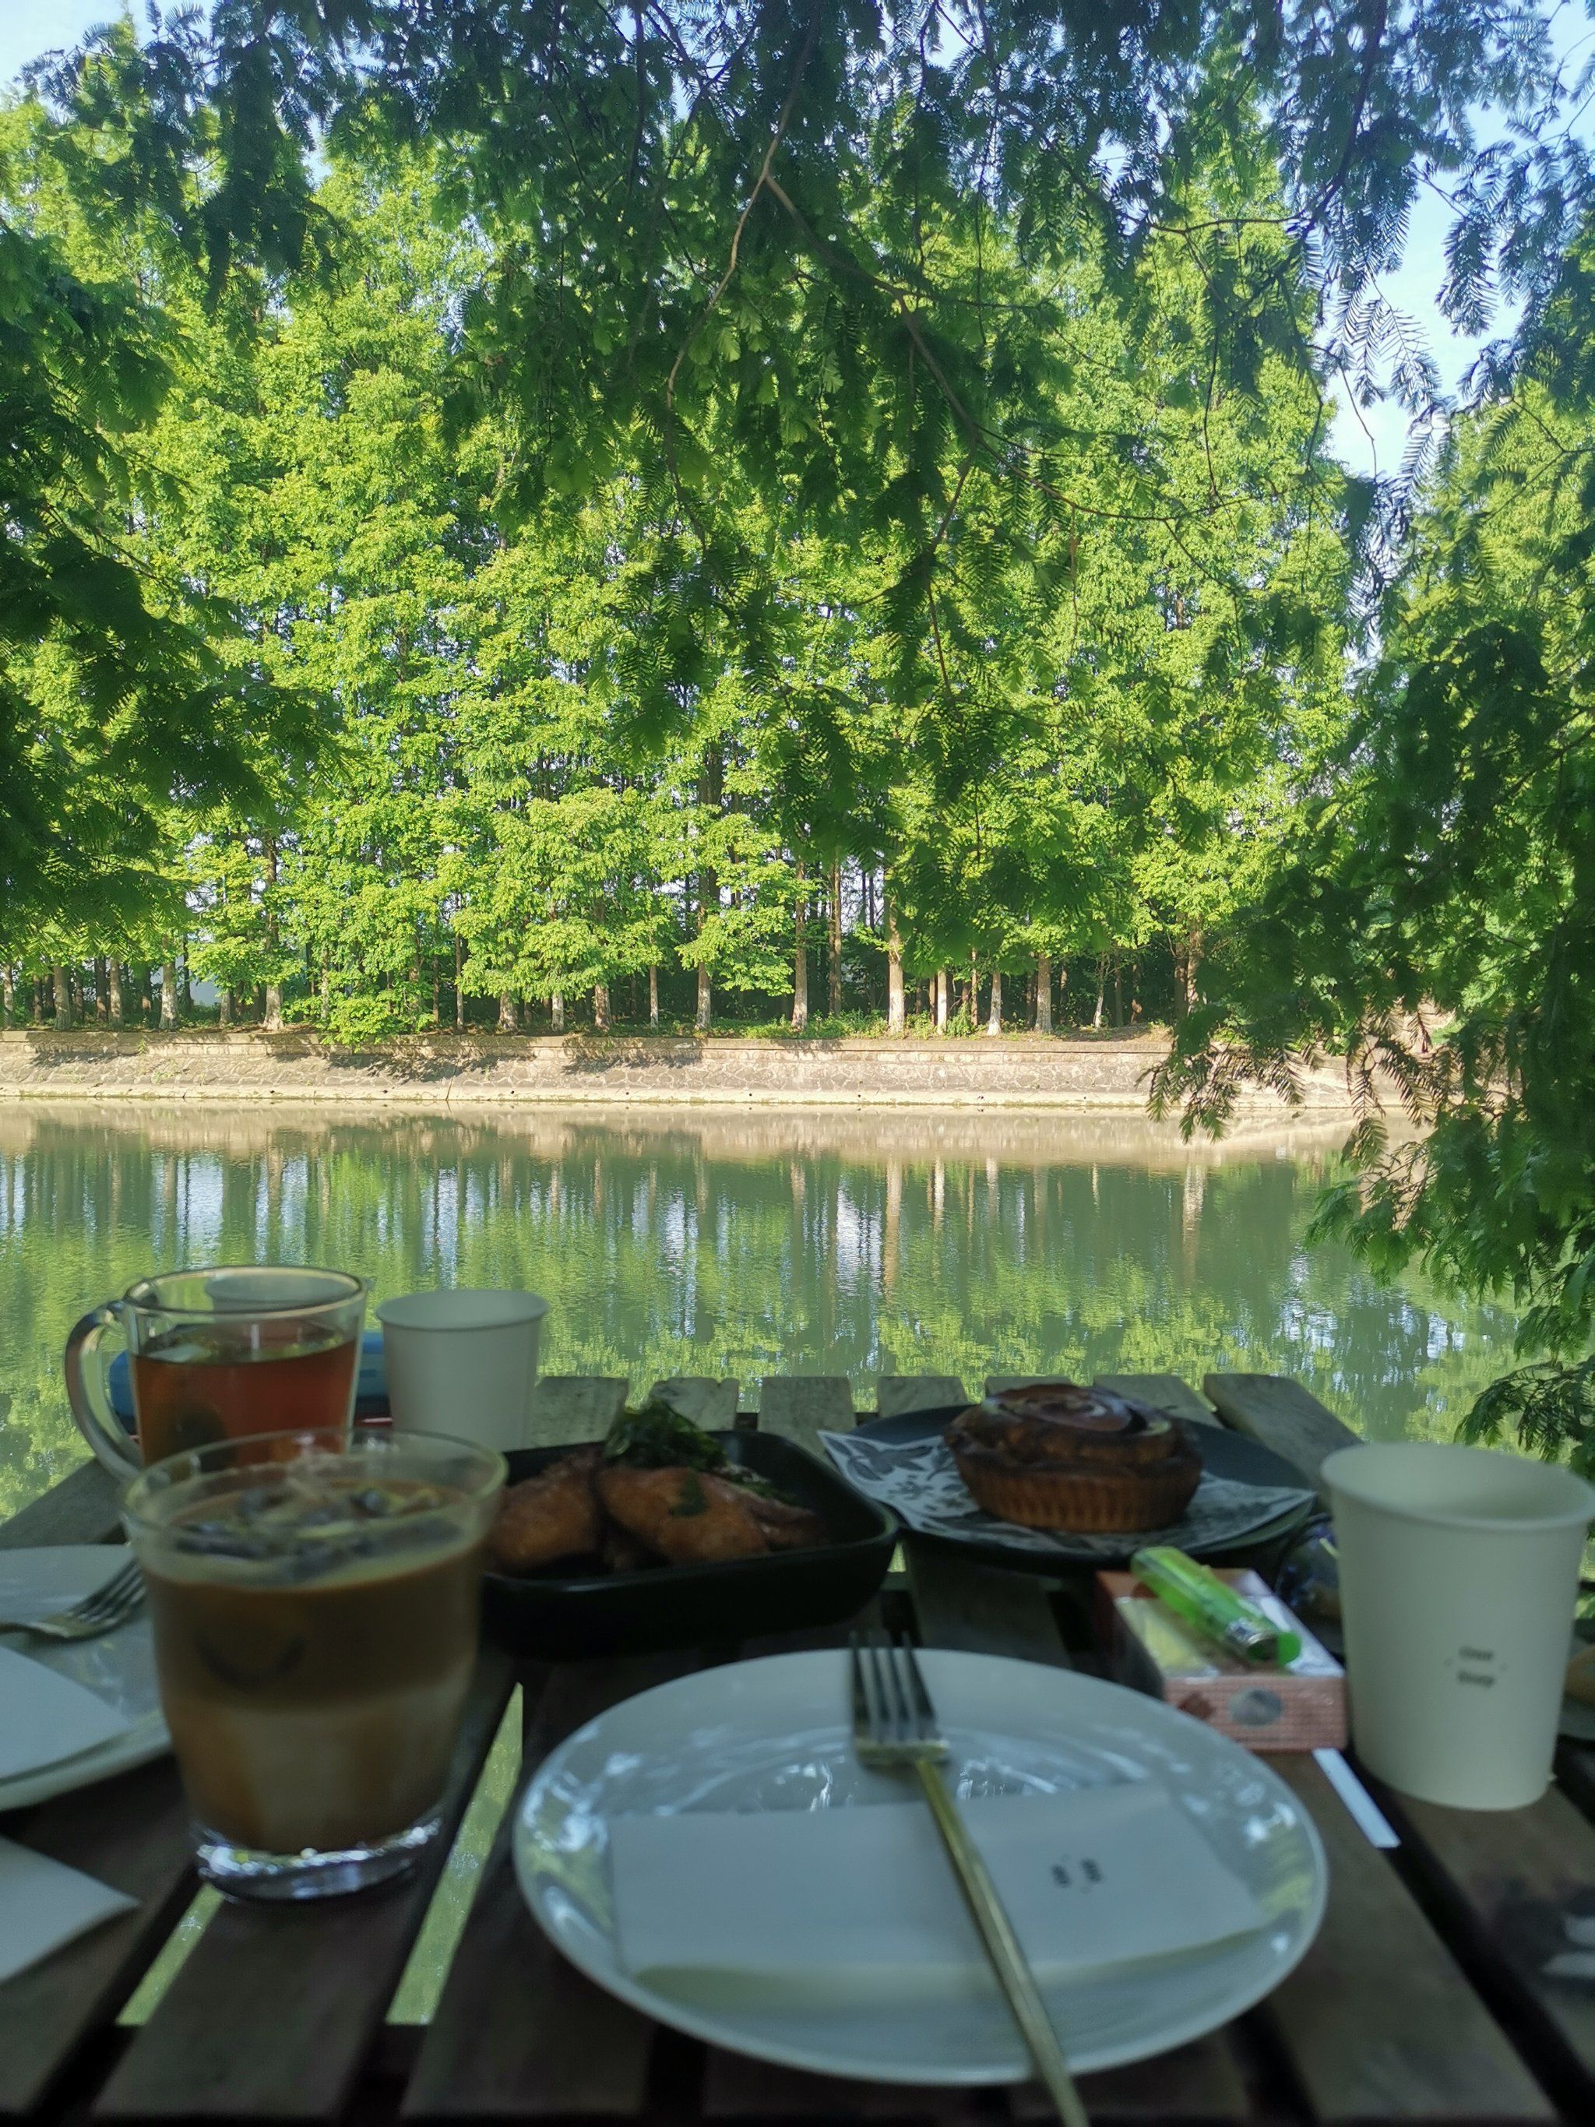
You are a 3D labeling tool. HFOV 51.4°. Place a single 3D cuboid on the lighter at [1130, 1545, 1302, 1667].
[{"bbox_3d":[0.134,0.175,0.538,0.019,0.011,0.079,-1,4,-17],"label":"lighter"}]

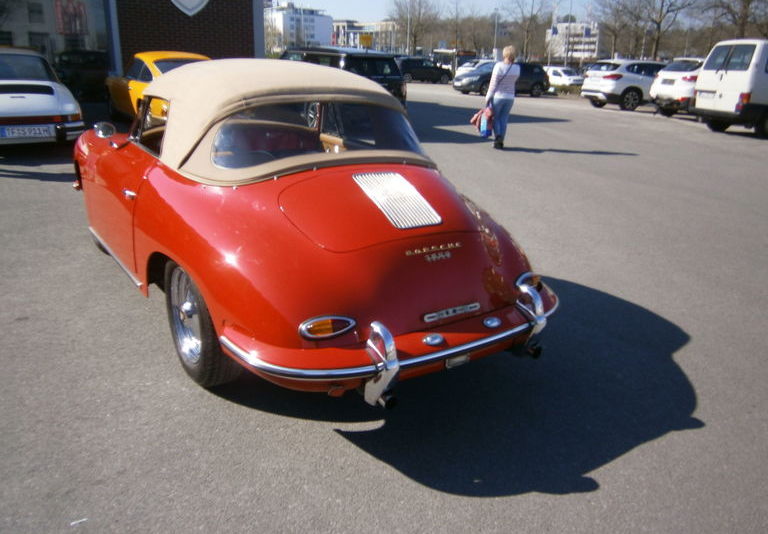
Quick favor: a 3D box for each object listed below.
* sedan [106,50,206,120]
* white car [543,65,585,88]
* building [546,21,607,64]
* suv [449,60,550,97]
[{"bbox_3d":[-3.482,-2.889,9.679,1.650,1.310,4.200,-13,24,-33],"label":"sedan"},{"bbox_3d":[12.561,-13.762,42.000,1.800,1.620,4.300,-12,23,-31],"label":"white car"},{"bbox_3d":[85.870,-100.520,260.000,24.000,18.000,16.000,12,22,28],"label":"building"},{"bbox_3d":[5.319,-8.474,25.837,4.400,1.550,1.820,-7,21,-21],"label":"suv"}]

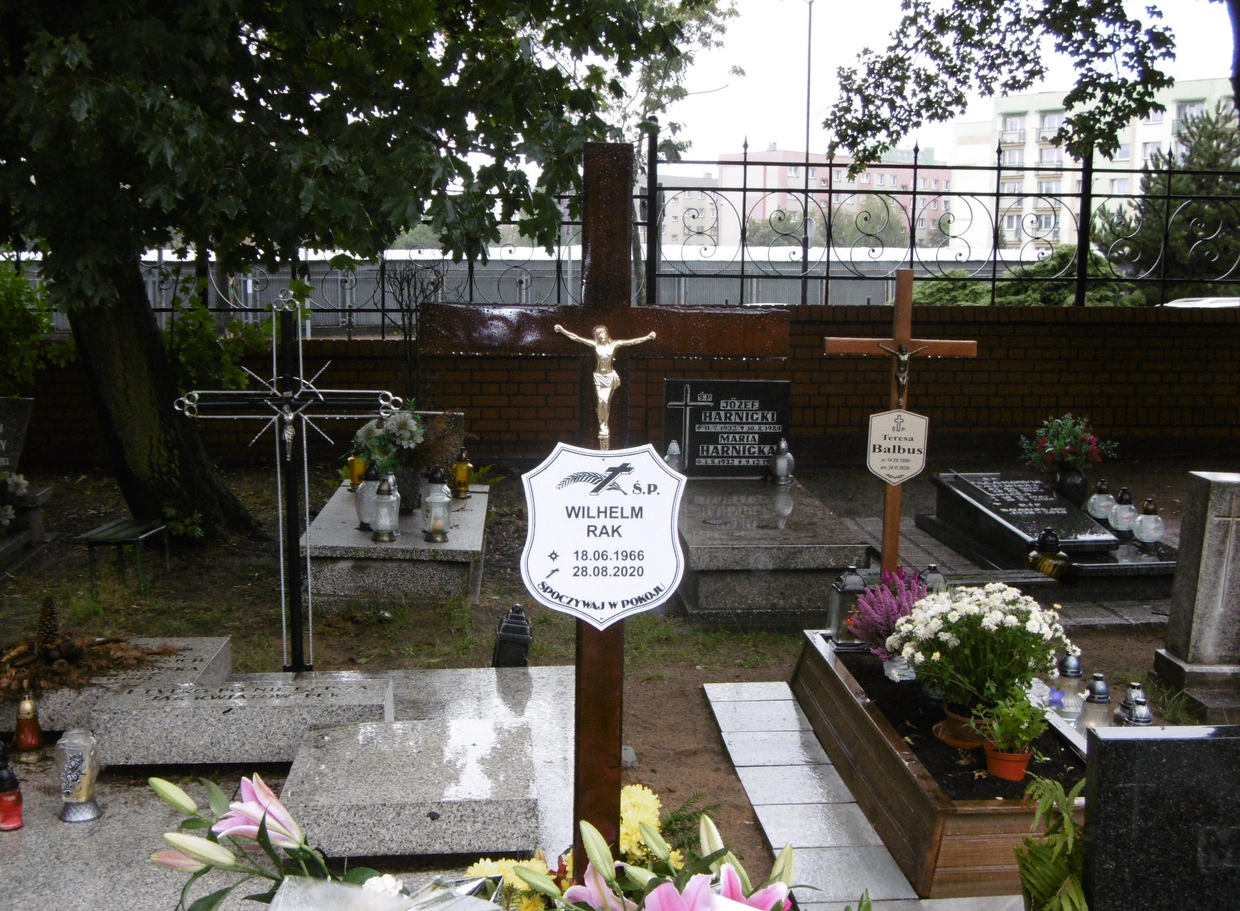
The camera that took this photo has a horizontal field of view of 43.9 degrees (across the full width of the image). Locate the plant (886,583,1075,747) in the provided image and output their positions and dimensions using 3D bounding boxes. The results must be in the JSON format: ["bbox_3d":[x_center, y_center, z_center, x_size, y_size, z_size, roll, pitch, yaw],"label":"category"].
[{"bbox_3d":[0.982,0.559,4.200,0.510,0.410,0.480,0,8,-4],"label":"plant"}]

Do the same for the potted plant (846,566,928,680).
[{"bbox_3d":[0.891,0.544,5.097,0.260,0.350,0.250,0,9,-5],"label":"potted plant"}]

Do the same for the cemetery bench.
[{"bbox_3d":[-2.255,0.456,6.963,0.290,0.265,0.440,1,8,4],"label":"cemetery bench"}]

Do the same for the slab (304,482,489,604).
[{"bbox_3d":[-1.010,0.393,7.251,0.780,0.250,1.600,1,9,-2],"label":"slab"}]

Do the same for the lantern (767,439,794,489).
[{"bbox_3d":[0.828,0.030,7.812,0.130,0.239,0.130,0,8,-4],"label":"lantern"}]

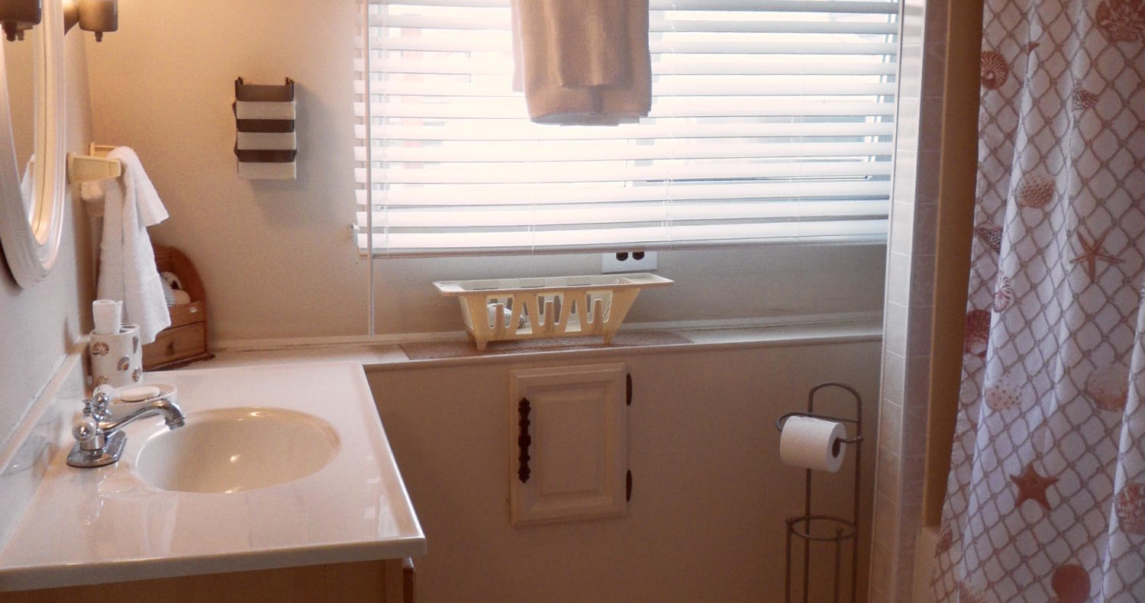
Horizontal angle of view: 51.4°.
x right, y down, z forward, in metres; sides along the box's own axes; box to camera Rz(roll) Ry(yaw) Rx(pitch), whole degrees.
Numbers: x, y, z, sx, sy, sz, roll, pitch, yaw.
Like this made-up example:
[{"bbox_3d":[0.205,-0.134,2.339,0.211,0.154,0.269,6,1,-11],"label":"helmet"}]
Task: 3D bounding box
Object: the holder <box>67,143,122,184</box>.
[{"bbox_3d":[-0.913,-0.278,2.335,0.095,0.050,0.310,-3,11,-14],"label":"holder"}]

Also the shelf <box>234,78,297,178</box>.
[{"bbox_3d":[-0.645,-0.362,2.506,0.117,0.213,0.070,-3,11,-14],"label":"shelf"}]

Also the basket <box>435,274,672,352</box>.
[{"bbox_3d":[-0.041,0.027,2.705,0.528,0.141,0.124,-3,11,-14],"label":"basket"}]

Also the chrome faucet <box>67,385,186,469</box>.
[{"bbox_3d":[-0.710,0.194,1.900,0.177,0.094,0.156,-3,11,-14],"label":"chrome faucet"}]

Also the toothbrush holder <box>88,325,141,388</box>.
[{"bbox_3d":[-0.893,0.109,2.328,0.092,0.102,0.092,-3,11,-14],"label":"toothbrush holder"}]

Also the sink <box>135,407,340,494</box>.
[{"bbox_3d":[-0.543,0.297,1.956,0.325,0.130,0.460,-3,11,-14],"label":"sink"}]

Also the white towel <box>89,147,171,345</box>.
[{"bbox_3d":[-0.877,-0.113,2.365,0.135,0.390,0.200,-3,11,-14],"label":"white towel"}]

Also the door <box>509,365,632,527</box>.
[{"bbox_3d":[-0.006,0.314,2.634,0.263,0.352,0.025,-3,11,-14],"label":"door"}]

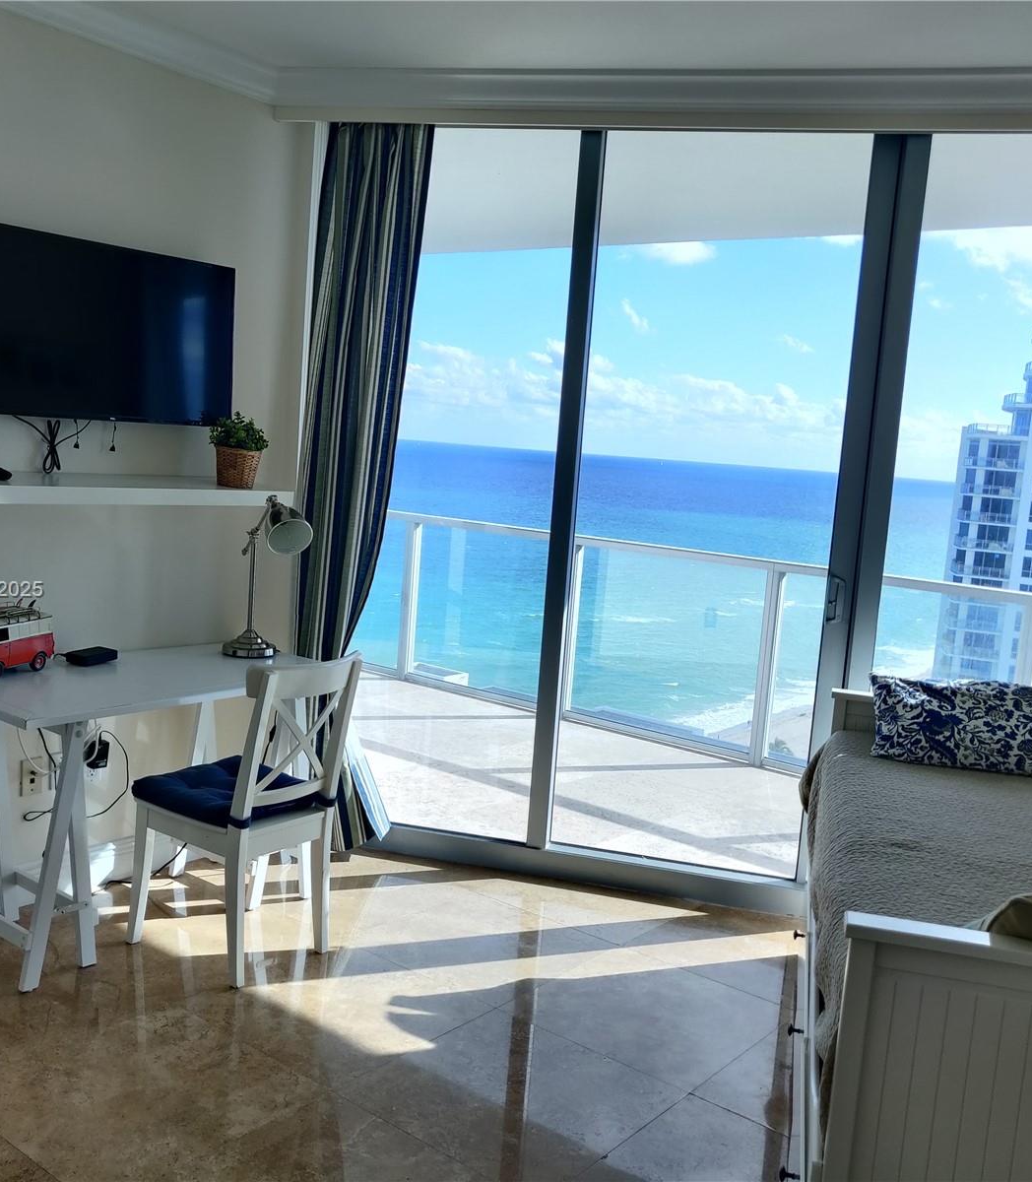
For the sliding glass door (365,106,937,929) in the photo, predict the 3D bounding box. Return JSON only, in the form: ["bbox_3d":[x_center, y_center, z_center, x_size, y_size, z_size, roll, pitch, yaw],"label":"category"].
[{"bbox_3d":[0.363,-0.245,3.971,1.800,2.620,0.120,6,7,11],"label":"sliding glass door"}]

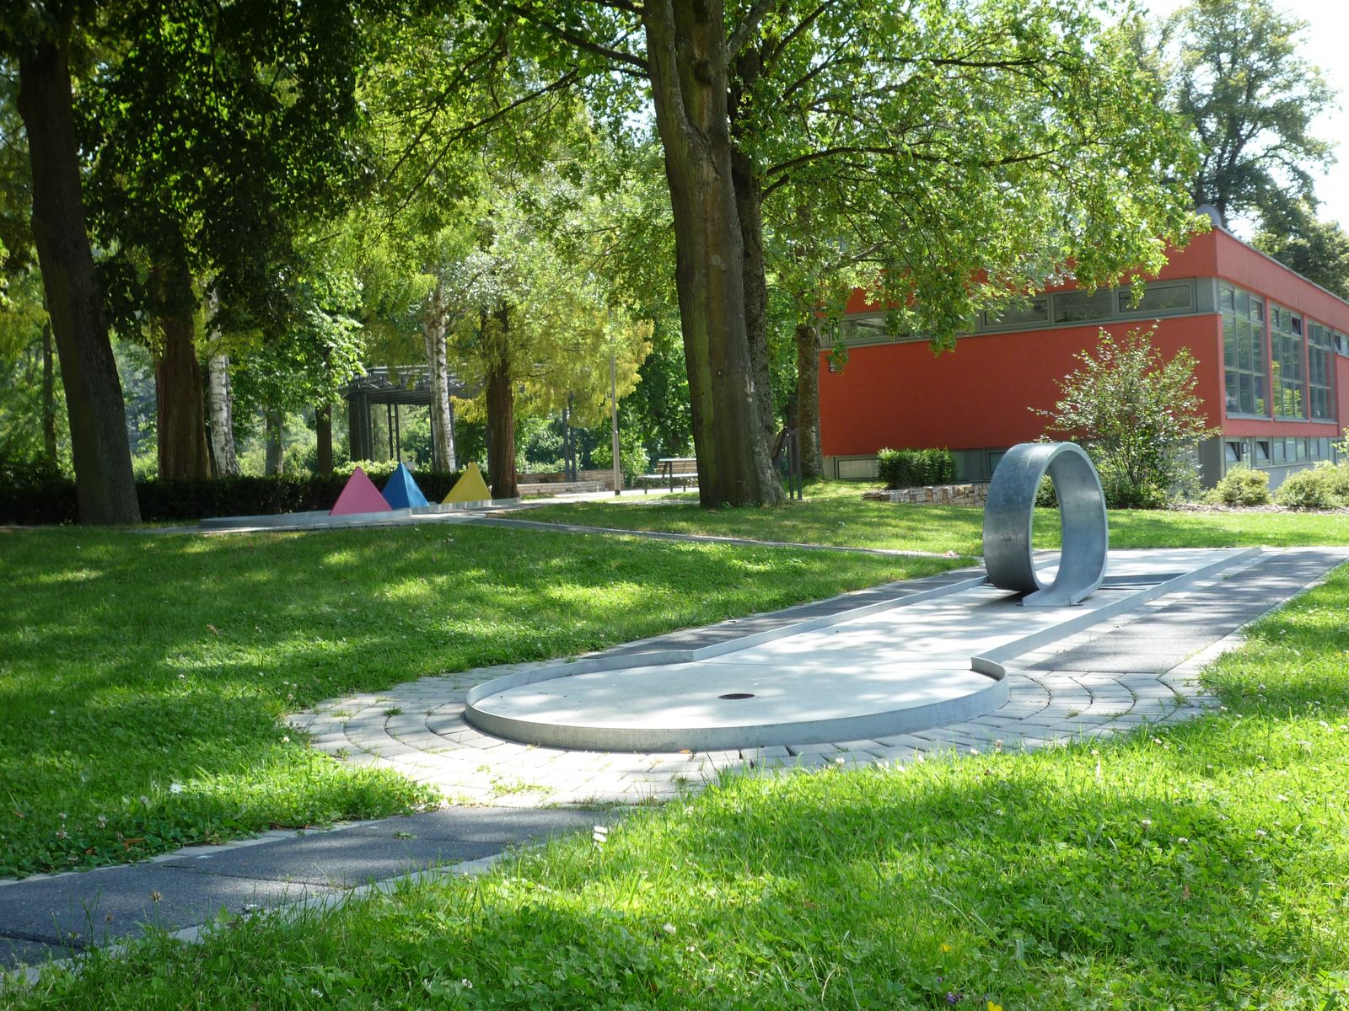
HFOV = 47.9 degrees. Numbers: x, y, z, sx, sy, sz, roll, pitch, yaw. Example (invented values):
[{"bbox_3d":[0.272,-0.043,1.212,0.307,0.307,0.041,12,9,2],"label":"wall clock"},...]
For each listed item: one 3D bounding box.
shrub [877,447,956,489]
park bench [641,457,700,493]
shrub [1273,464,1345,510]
[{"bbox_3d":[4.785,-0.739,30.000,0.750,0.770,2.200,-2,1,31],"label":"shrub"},{"bbox_3d":[-0.130,-0.677,35.500,0.620,0.790,1.950,-2,1,31],"label":"park bench"},{"bbox_3d":[8.899,-0.258,21.300,0.980,0.630,0.880,-2,1,23],"label":"shrub"}]

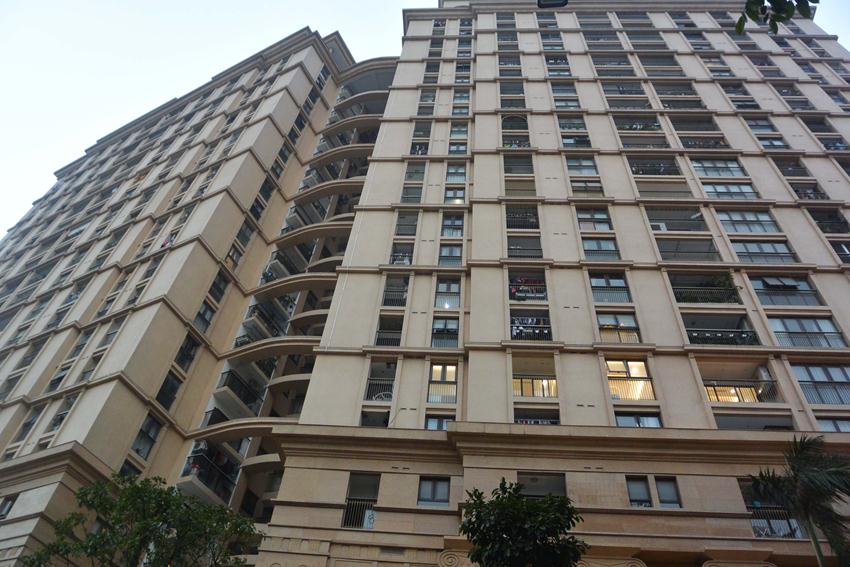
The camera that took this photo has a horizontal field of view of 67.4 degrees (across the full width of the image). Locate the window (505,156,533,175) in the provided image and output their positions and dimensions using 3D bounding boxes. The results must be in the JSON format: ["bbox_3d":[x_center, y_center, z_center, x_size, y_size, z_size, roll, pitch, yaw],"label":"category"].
[{"bbox_3d":[6.060,-7.656,41.147,1.800,2.430,0.150,1,-50,4],"label":"window"}]

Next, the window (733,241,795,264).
[{"bbox_3d":[18.283,-1.689,34.318,3.020,2.100,0.180,1,-50,4],"label":"window"}]

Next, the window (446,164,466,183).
[{"bbox_3d":[2.075,-7.298,42.329,1.290,2.300,0.180,1,-50,4],"label":"window"}]

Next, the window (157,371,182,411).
[{"bbox_3d":[-14.117,5.908,35.335,0.200,2.100,1.022,-18,-54,19],"label":"window"}]

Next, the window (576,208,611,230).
[{"bbox_3d":[9.649,-3.635,36.307,1.800,2.290,0.150,1,-50,4],"label":"window"}]

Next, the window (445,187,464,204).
[{"bbox_3d":[1.907,-5.535,40.262,1.250,2.100,0.180,1,-50,4],"label":"window"}]

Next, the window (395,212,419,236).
[{"bbox_3d":[-1.064,-3.503,38.005,1.210,2.350,0.180,1,-50,4],"label":"window"}]

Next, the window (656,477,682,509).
[{"bbox_3d":[9.041,7.738,23.643,0.800,1.330,0.180,1,-50,4],"label":"window"}]

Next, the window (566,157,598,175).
[{"bbox_3d":[10.299,-7.657,41.708,1.900,2.250,0.180,1,-50,4],"label":"window"}]

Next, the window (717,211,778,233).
[{"bbox_3d":[18.169,-3.466,35.793,2.870,2.200,0.200,1,-50,4],"label":"window"}]

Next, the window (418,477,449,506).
[{"bbox_3d":[0.334,7.685,23.441,1.150,1.270,0.150,1,-50,4],"label":"window"}]

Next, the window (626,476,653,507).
[{"bbox_3d":[7.733,7.497,22.877,0.780,1.320,0.150,1,-50,4],"label":"window"}]

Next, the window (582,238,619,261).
[{"bbox_3d":[9.491,-1.792,34.250,1.799,2.150,0.200,1,-50,4],"label":"window"}]

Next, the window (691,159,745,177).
[{"bbox_3d":[18.626,-7.220,40.207,2.813,2.150,0.200,1,-50,4],"label":"window"}]

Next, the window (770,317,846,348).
[{"bbox_3d":[17.435,2.276,29.043,3.012,2.150,0.200,1,-50,4],"label":"window"}]

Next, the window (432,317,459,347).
[{"bbox_3d":[0.985,2.316,30.211,1.220,2.130,0.150,1,-50,4],"label":"window"}]

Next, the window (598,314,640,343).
[{"bbox_3d":[9.013,2.140,29.626,1.762,2.150,0.200,1,-50,4],"label":"window"}]

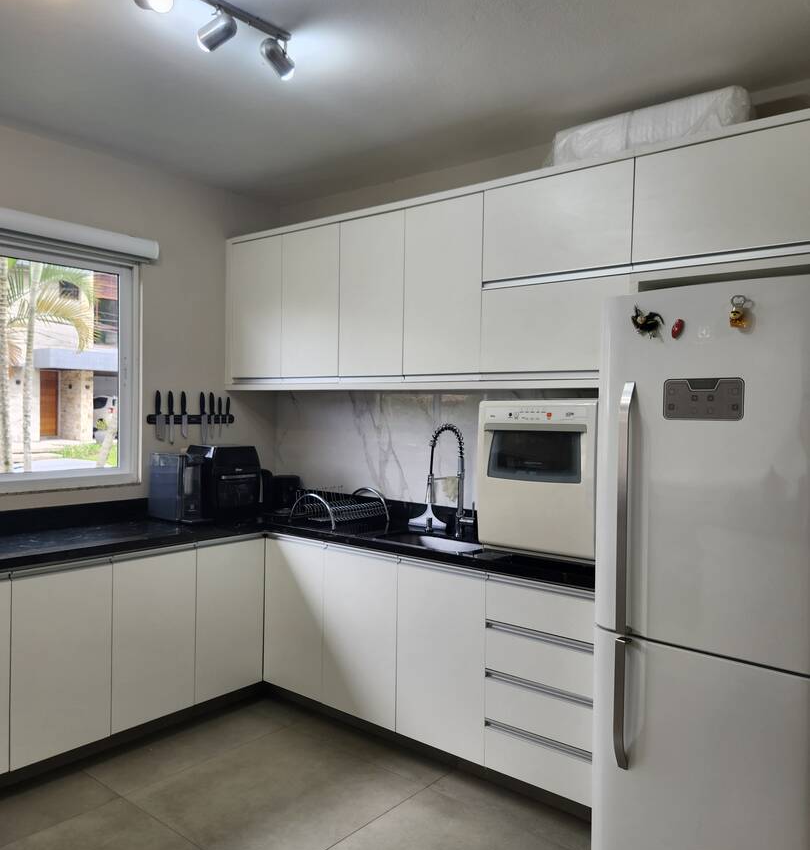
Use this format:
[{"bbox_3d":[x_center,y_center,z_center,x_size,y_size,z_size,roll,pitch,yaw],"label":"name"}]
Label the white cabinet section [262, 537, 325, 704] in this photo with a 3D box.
[{"bbox_3d":[-0.378,0.946,3.734,0.423,0.733,0.550,2,1,39],"label":"white cabinet section"}]

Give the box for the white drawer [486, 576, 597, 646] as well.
[{"bbox_3d":[0.634,0.657,2.777,0.443,0.169,0.500,2,1,40],"label":"white drawer"}]

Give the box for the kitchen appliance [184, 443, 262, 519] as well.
[{"bbox_3d":[-0.938,0.301,3.730,0.265,0.375,0.300,0,1,-40],"label":"kitchen appliance"}]

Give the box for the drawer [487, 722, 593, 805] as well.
[{"bbox_3d":[0.628,1.217,2.788,0.443,0.175,0.500,2,1,40],"label":"drawer"}]

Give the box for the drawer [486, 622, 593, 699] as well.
[{"bbox_3d":[0.635,0.851,2.796,0.460,0.191,0.450,2,1,39],"label":"drawer"}]

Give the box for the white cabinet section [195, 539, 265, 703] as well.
[{"bbox_3d":[-1.057,0.936,3.669,0.550,0.733,0.406,2,1,39],"label":"white cabinet section"}]

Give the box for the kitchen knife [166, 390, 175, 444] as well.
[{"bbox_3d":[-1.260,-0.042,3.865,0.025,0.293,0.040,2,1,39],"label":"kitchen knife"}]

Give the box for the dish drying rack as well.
[{"bbox_3d":[-0.336,0.410,3.632,0.355,0.163,0.390,2,1,40],"label":"dish drying rack"}]

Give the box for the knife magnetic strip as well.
[{"bbox_3d":[-1.151,-0.027,3.893,0.020,0.048,0.543,2,1,40],"label":"knife magnetic strip"}]

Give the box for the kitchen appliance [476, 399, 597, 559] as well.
[{"bbox_3d":[0.631,0.211,2.930,0.512,0.610,0.410,2,1,40],"label":"kitchen appliance"}]

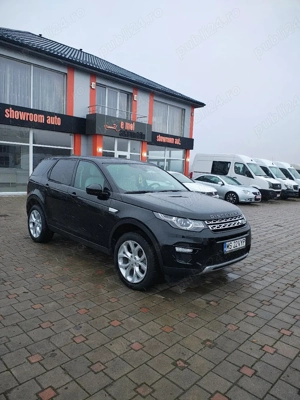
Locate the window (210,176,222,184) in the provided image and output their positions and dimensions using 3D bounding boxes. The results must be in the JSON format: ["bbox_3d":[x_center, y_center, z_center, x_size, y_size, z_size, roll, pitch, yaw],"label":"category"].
[{"bbox_3d":[3.294,-0.974,14.296,0.090,0.380,0.850,-3,8,-44],"label":"window"}]

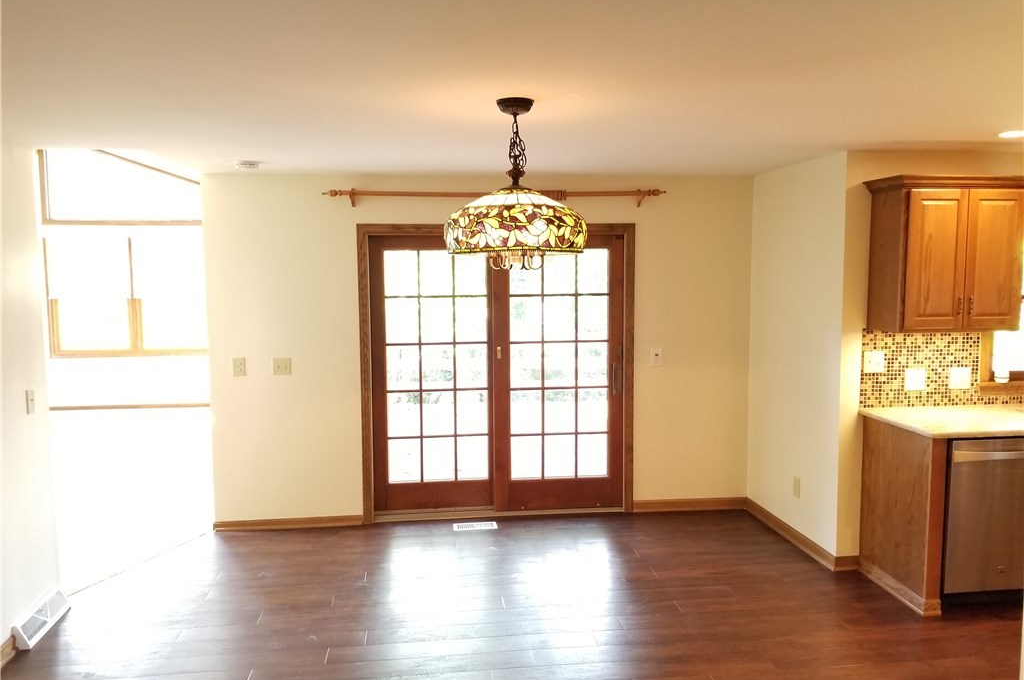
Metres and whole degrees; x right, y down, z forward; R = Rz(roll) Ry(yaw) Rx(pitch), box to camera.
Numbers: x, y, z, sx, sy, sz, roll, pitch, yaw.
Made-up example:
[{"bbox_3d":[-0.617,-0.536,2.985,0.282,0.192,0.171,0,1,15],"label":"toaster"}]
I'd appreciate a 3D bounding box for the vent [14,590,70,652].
[{"bbox_3d":[-2.325,1.377,3.823,0.070,0.116,0.449,-1,5,-7],"label":"vent"}]

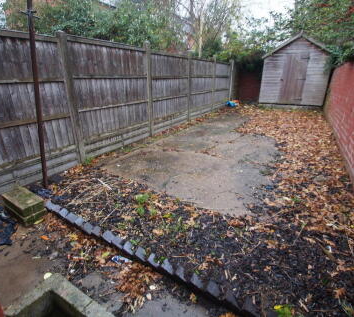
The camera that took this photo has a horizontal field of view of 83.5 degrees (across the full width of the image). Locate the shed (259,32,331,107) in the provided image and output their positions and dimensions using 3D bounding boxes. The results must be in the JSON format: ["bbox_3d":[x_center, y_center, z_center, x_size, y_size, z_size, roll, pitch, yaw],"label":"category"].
[{"bbox_3d":[4.681,-3.426,7.874,2.200,2.360,1.750,12,26,29],"label":"shed"}]

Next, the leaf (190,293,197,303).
[{"bbox_3d":[0.110,0.920,1.310,0.045,0.020,0.060,-1,22,0],"label":"leaf"}]

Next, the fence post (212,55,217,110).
[{"bbox_3d":[1.342,-2.776,7.292,0.100,1.920,0.100,13,26,30],"label":"fence post"}]

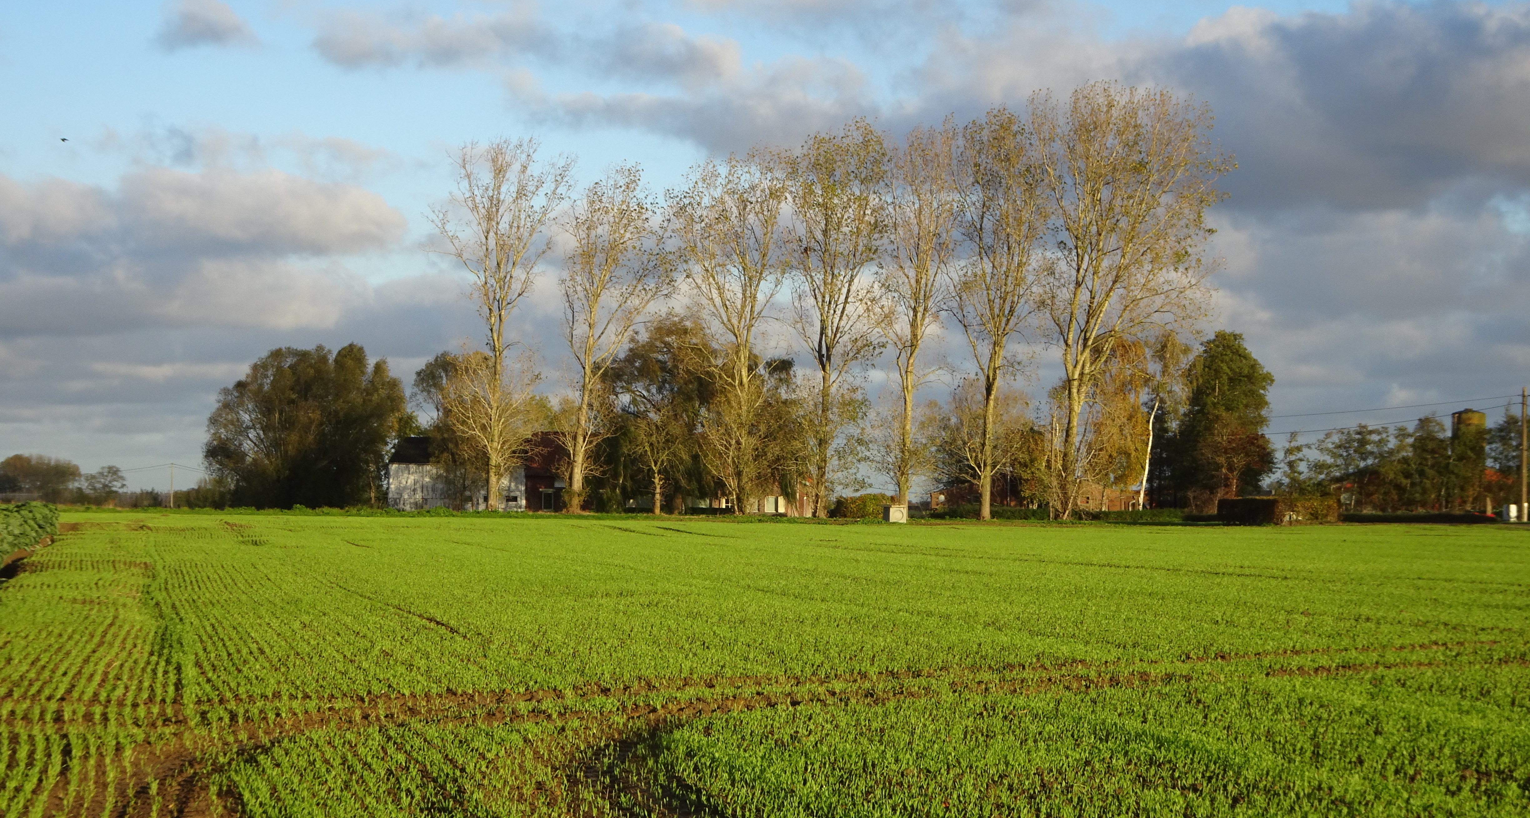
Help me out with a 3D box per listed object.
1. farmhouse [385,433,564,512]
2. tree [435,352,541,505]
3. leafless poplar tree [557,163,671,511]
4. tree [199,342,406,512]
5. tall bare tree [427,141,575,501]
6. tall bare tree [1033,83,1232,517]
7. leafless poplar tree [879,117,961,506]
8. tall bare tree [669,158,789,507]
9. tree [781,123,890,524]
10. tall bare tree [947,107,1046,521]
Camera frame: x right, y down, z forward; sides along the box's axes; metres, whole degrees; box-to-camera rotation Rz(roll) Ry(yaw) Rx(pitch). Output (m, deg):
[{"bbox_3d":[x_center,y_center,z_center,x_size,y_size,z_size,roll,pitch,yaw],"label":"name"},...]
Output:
[{"bbox_3d":[-22.910,5.054,262.000,14.171,6.235,8.500,0,-1,0],"label":"farmhouse"},{"bbox_3d":[-19.983,1.549,242.000,7.766,11.911,7.500,0,-1,0],"label":"tree"},{"bbox_3d":[-10.949,-5.105,241.000,8.255,25.505,8.500,0,-1,0],"label":"leafless poplar tree"},{"bbox_3d":[-35.724,1.442,258.000,15.908,13.024,13.500,0,-1,0],"label":"tree"},{"bbox_3d":[-19.197,-6.108,242.000,10.559,27.313,9.500,0,-1,0],"label":"tall bare tree"},{"bbox_3d":[26.389,-7.681,238.000,14.246,31.410,12.500,0,-1,0],"label":"tall bare tree"},{"bbox_3d":[11.160,-6.506,239.000,5.860,28.956,7.000,0,-1,0],"label":"leafless poplar tree"},{"bbox_3d":[-2.639,-5.322,240.000,8.654,26.135,8.500,0,-1,0],"label":"tall bare tree"},{"bbox_3d":[5.106,-6.555,240.000,7.875,28.861,8.300,0,-1,0],"label":"tree"},{"bbox_3d":[16.719,-6.894,239.000,7.153,29.904,8.000,0,-1,0],"label":"tall bare tree"}]

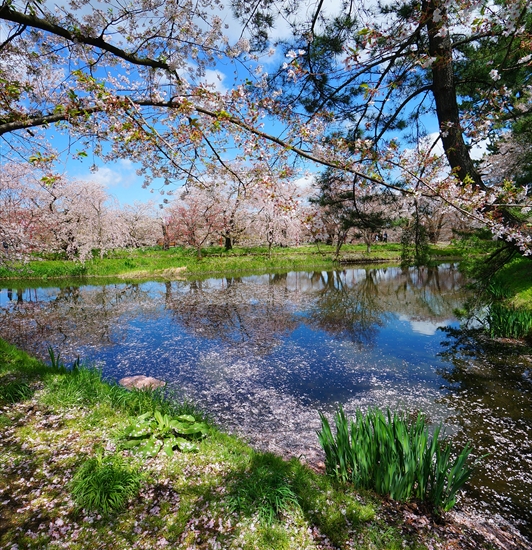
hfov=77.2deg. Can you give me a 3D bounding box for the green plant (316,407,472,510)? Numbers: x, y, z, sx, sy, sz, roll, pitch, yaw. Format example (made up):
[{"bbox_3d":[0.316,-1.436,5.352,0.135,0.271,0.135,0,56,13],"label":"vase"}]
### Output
[{"bbox_3d":[0.840,1.144,2.194,0.850,0.500,0.420,3,8,24],"label":"green plant"}]

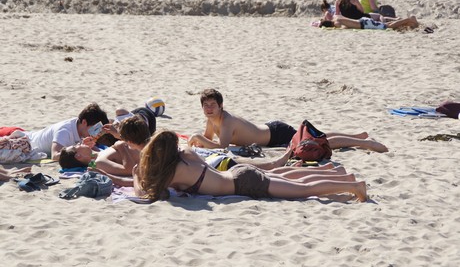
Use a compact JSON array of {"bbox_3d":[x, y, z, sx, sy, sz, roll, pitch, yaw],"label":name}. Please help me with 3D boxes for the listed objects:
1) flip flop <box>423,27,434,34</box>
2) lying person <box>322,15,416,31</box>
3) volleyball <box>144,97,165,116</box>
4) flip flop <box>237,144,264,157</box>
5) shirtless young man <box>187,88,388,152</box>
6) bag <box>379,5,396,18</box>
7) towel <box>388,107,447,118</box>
[{"bbox_3d":[3.450,-1.779,29.886,0.250,0.080,0.110,4,9,30],"label":"flip flop"},{"bbox_3d":[2.519,-2.022,31.100,1.760,0.250,0.500,0,8,0],"label":"lying person"},{"bbox_3d":[-0.792,-0.283,18.400,0.210,0.210,0.210,0,8,0],"label":"volleyball"},{"bbox_3d":[0.183,0.161,15.365,0.260,0.090,0.130,2,8,11],"label":"flip flop"},{"bbox_3d":[0.531,-0.133,15.900,1.850,0.530,0.580,0,8,0],"label":"shirtless young man"},{"bbox_3d":[3.000,-2.279,32.800,0.330,0.290,0.220,-2,8,-11],"label":"bag"},{"bbox_3d":[1.990,-0.212,18.228,0.660,0.060,0.600,0,8,0],"label":"towel"}]

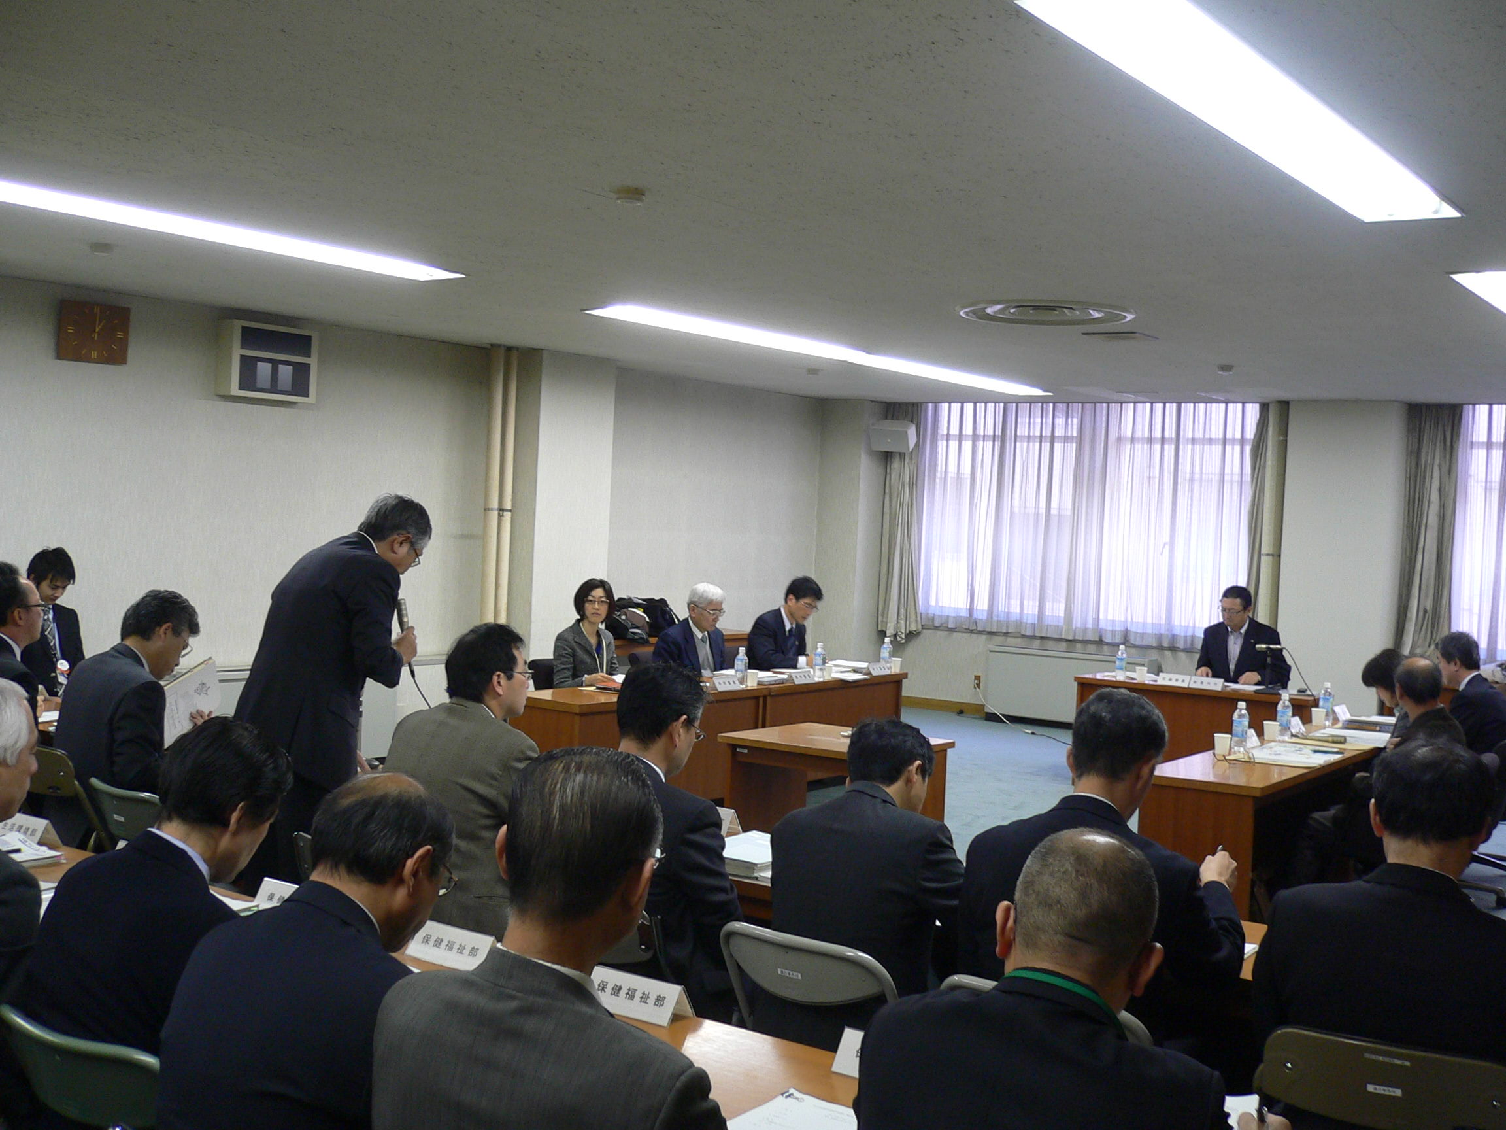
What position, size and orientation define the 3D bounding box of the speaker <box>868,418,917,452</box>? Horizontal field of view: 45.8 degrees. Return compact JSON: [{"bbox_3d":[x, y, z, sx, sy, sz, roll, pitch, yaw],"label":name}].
[{"bbox_3d":[1.153,-1.061,14.690,0.340,0.210,0.200,4,22,23],"label":"speaker"}]

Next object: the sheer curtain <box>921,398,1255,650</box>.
[{"bbox_3d":[2.585,-0.358,14.320,2.891,1.906,0.120,4,2,33],"label":"sheer curtain"}]

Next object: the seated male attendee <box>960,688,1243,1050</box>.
[{"bbox_3d":[0.718,0.920,3.548,0.530,1.310,0.760,4,2,37],"label":"seated male attendee"}]

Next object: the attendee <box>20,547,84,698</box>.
[{"bbox_3d":[-3.119,0.604,7.941,0.800,1.290,0.500,4,2,33],"label":"attendee"}]

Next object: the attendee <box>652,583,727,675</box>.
[{"bbox_3d":[-0.242,0.725,10.260,0.740,1.226,0.520,4,2,33],"label":"attendee"}]

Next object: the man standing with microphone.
[{"bbox_3d":[-1.182,0.615,4.999,0.510,1.650,0.650,4,2,36],"label":"man standing with microphone"}]

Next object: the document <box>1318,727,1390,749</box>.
[{"bbox_3d":[2.754,0.798,8.210,0.290,0.025,0.400,4,2,33],"label":"document"}]

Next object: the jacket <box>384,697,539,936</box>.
[{"bbox_3d":[-0.697,0.684,4.651,0.500,0.640,0.430,4,3,41],"label":"jacket"}]

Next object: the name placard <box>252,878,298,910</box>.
[{"bbox_3d":[-1.041,0.760,4.050,0.208,0.068,0.090,4,2,37],"label":"name placard"}]

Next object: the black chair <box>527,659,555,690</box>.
[{"bbox_3d":[-0.873,0.907,9.596,0.580,0.780,0.560,4,2,33],"label":"black chair"}]

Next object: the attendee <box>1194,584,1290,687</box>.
[{"bbox_3d":[3.002,0.778,11.071,0.560,1.300,0.750,4,2,33],"label":"attendee"}]

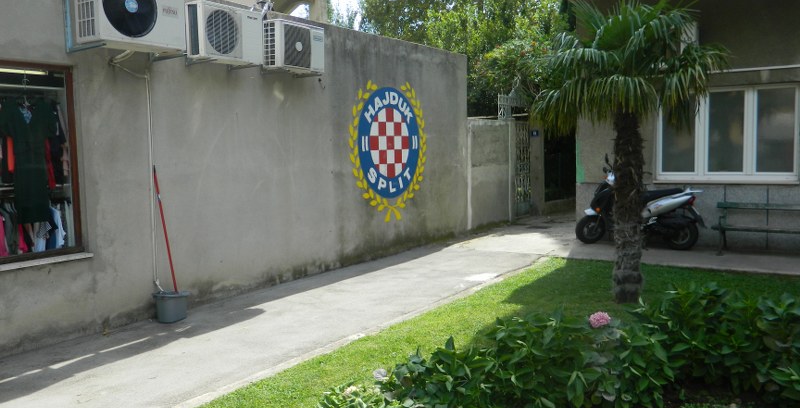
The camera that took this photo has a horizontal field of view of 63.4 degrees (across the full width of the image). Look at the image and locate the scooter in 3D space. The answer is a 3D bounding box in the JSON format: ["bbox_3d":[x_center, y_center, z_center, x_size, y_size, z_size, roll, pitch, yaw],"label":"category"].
[{"bbox_3d":[3.463,-0.015,9.450,1.814,1.300,0.700,2,6,34],"label":"scooter"}]

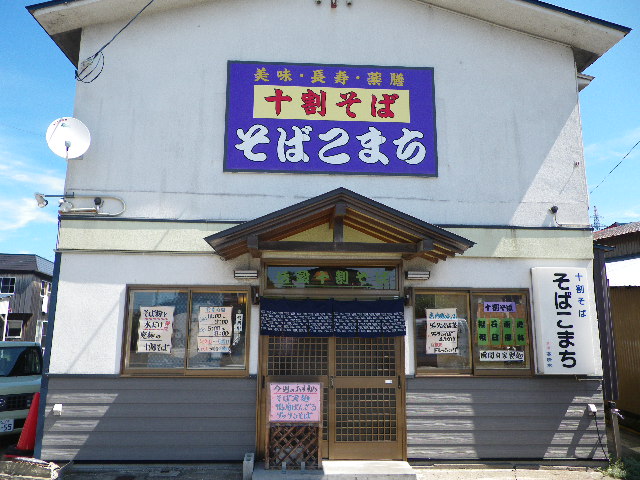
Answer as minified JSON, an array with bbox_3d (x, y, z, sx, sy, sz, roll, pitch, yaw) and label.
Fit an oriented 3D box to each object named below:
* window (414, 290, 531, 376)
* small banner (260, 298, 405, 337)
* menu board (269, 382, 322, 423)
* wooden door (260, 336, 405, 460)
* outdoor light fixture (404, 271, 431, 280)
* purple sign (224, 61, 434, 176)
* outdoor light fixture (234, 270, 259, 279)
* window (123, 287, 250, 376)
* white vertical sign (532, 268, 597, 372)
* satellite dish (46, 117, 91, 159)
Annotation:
[{"bbox_3d":[1.781,1.092,6.101,1.395,1.020,0.100,1,-10,-3],"label":"window"},{"bbox_3d":[0.155,0.900,5.960,1.670,0.426,0.040,1,-10,-3],"label":"small banner"},{"bbox_3d":[-0.260,1.730,5.498,0.534,0.389,0.025,1,-10,-3],"label":"menu board"},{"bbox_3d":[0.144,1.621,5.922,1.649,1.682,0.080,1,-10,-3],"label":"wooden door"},{"bbox_3d":[1.149,0.428,6.116,0.290,0.100,0.100,1,-10,-3],"label":"outdoor light fixture"},{"bbox_3d":[0.147,-1.495,6.429,2.601,1.441,0.060,1,-10,-3],"label":"purple sign"},{"bbox_3d":[-0.852,0.412,6.016,0.269,0.093,0.100,1,-10,-3],"label":"outdoor light fixture"},{"bbox_3d":[-1.507,1.045,5.941,1.415,1.025,0.100,1,-10,-3],"label":"window"},{"bbox_3d":[2.830,0.947,6.094,0.680,1.226,0.130,1,-10,-3],"label":"white vertical sign"},{"bbox_3d":[-2.864,-1.184,5.898,0.470,0.480,0.280,6,-11,-27],"label":"satellite dish"}]

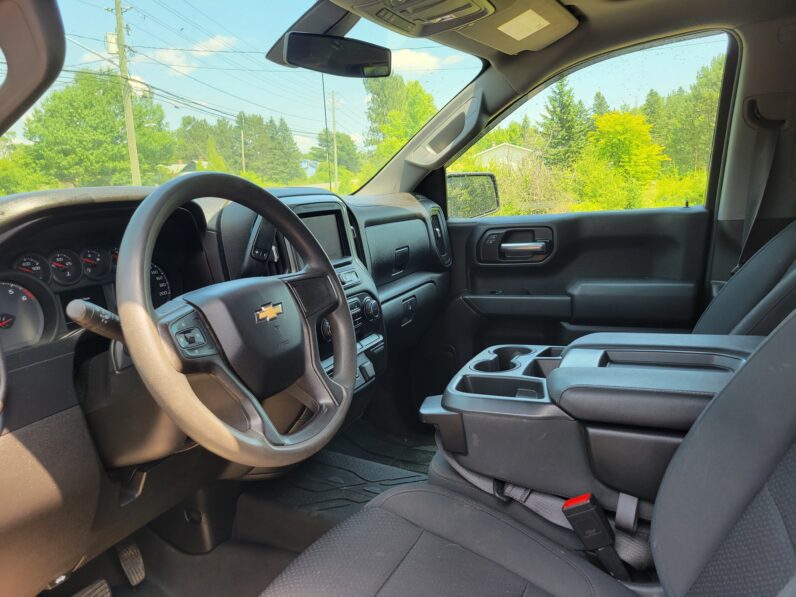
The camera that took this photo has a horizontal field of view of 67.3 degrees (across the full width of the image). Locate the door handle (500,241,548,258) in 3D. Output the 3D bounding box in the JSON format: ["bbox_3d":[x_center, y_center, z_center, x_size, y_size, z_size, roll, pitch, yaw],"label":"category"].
[{"bbox_3d":[0.385,-0.148,1.822,0.138,0.048,0.040,0,12,25],"label":"door handle"}]

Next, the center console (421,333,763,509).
[{"bbox_3d":[0.368,0.195,0.991,0.590,0.205,0.330,0,12,25],"label":"center console"}]

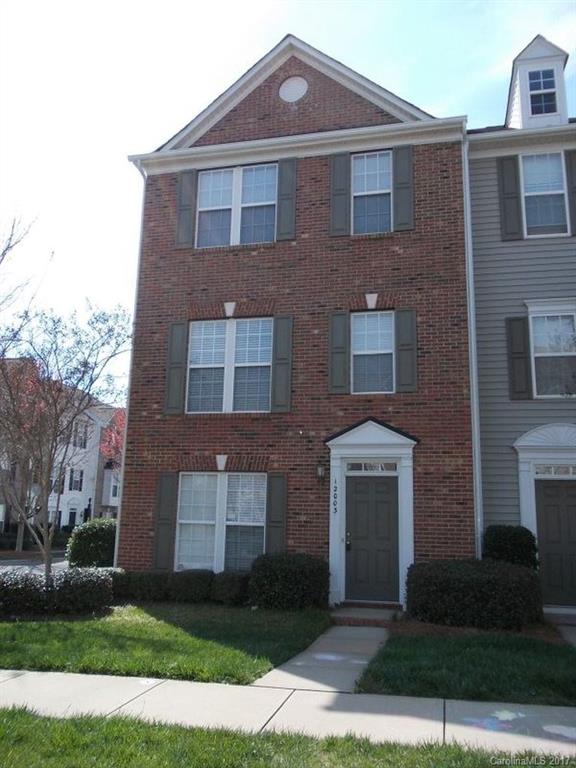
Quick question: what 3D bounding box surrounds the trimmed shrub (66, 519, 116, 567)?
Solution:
[{"bbox_3d":[-4.485,3.694,14.251,1.600,1.130,1.400,-1,-11,14],"label":"trimmed shrub"}]

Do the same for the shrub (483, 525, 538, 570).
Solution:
[{"bbox_3d":[3.546,2.908,9.920,0.840,1.300,0.800,-1,-11,14],"label":"shrub"}]

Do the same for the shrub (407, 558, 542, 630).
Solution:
[{"bbox_3d":[2.638,3.064,9.171,1.850,0.900,1.100,-1,-11,14],"label":"shrub"}]

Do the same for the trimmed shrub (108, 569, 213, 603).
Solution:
[{"bbox_3d":[-2.100,3.291,10.343,1.580,0.510,0.650,-1,-11,14],"label":"trimmed shrub"}]

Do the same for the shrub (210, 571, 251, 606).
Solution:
[{"bbox_3d":[-1.001,3.281,10.121,0.700,0.500,0.650,-1,-11,14],"label":"shrub"}]

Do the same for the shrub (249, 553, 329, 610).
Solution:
[{"bbox_3d":[-0.015,3.145,10.058,1.250,0.850,0.850,-1,-11,14],"label":"shrub"}]

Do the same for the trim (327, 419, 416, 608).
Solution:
[{"bbox_3d":[1.417,2.138,10.507,1.560,3.130,0.300,-1,-11,14],"label":"trim"}]

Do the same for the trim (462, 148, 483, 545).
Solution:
[{"bbox_3d":[3.170,-0.449,10.655,0.130,8.150,0.120,-1,-11,14],"label":"trim"}]

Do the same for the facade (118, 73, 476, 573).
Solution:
[{"bbox_3d":[0.094,-1.438,11.724,6.330,10.350,0.300,-1,-11,14],"label":"facade"}]

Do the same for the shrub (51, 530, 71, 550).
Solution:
[{"bbox_3d":[-10.987,7.558,30.000,1.200,1.000,1.100,-1,-11,14],"label":"shrub"}]

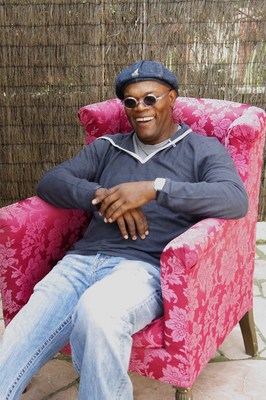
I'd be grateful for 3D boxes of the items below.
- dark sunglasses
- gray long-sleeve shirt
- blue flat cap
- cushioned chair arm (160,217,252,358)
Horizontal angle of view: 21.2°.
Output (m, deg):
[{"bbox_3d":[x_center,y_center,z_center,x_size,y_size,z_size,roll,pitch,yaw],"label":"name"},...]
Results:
[{"bbox_3d":[0.046,-0.331,2.330,0.135,0.045,0.130,0,20,27],"label":"dark sunglasses"},{"bbox_3d":[0.028,-0.018,2.360,0.670,0.510,0.410,8,8,18],"label":"gray long-sleeve shirt"},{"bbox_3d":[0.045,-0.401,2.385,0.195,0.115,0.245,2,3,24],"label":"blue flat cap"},{"bbox_3d":[0.263,0.238,2.424,0.140,0.400,0.520,12,25,26],"label":"cushioned chair arm"}]

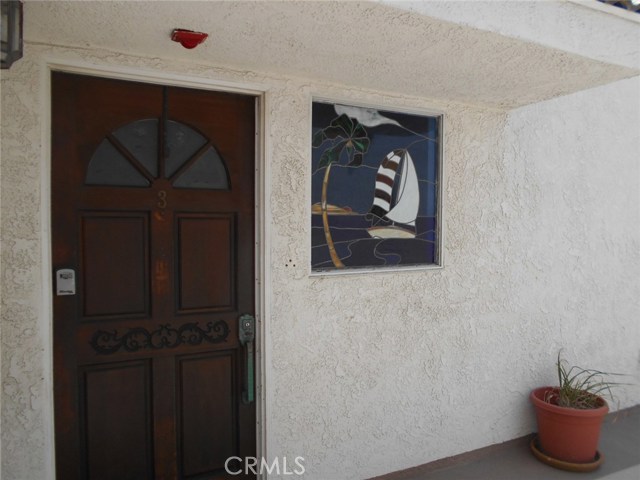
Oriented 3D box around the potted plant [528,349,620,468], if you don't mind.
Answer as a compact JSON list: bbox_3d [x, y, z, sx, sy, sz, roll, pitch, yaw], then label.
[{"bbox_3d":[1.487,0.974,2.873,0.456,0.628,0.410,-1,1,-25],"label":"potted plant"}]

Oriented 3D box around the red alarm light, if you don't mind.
[{"bbox_3d":[-0.521,-0.780,1.915,0.128,0.061,0.122,-1,1,-25],"label":"red alarm light"}]

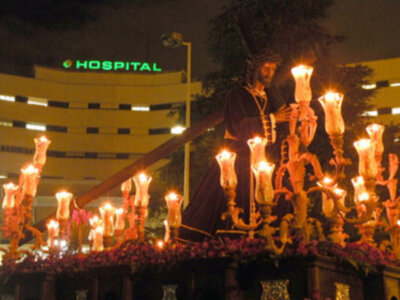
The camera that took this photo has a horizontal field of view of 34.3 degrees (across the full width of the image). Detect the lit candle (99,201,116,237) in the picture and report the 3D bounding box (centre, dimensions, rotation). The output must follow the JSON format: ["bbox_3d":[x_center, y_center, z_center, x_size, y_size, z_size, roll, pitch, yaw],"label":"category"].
[{"bbox_3d":[-0.943,0.709,6.600,0.170,0.330,0.170,1,-13,0],"label":"lit candle"}]

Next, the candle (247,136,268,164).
[{"bbox_3d":[0.443,0.029,4.950,0.155,0.265,0.155,1,-12,0],"label":"candle"}]

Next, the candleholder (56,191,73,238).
[{"bbox_3d":[-1.339,0.637,6.400,0.155,0.470,0.155,1,-12,0],"label":"candleholder"}]

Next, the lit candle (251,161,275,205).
[{"bbox_3d":[0.466,0.239,4.750,0.170,0.304,0.170,1,-13,0],"label":"lit candle"}]

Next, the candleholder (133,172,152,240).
[{"bbox_3d":[-0.555,0.546,6.250,0.180,0.640,0.180,1,-13,0],"label":"candleholder"}]

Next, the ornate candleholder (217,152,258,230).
[{"bbox_3d":[0.281,0.308,4.900,0.310,0.590,0.180,1,-12,0],"label":"ornate candleholder"}]

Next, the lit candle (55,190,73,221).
[{"bbox_3d":[-1.339,0.549,6.400,0.155,0.275,0.155,1,-12,0],"label":"lit candle"}]

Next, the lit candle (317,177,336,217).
[{"bbox_3d":[1.046,0.384,5.350,0.170,0.312,0.170,1,-13,0],"label":"lit candle"}]

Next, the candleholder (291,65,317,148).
[{"bbox_3d":[0.737,-0.315,4.600,0.180,0.570,0.180,1,-12,0],"label":"candleholder"}]

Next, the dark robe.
[{"bbox_3d":[0.289,0.169,5.700,0.750,1.350,0.620,-9,-16,38],"label":"dark robe"}]

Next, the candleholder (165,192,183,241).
[{"bbox_3d":[-0.246,0.617,6.000,0.168,0.440,0.168,1,-12,0],"label":"candleholder"}]

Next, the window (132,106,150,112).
[{"bbox_3d":[-8.371,-5.864,92.000,2.500,0.850,0.150,2,-12,-2],"label":"window"}]

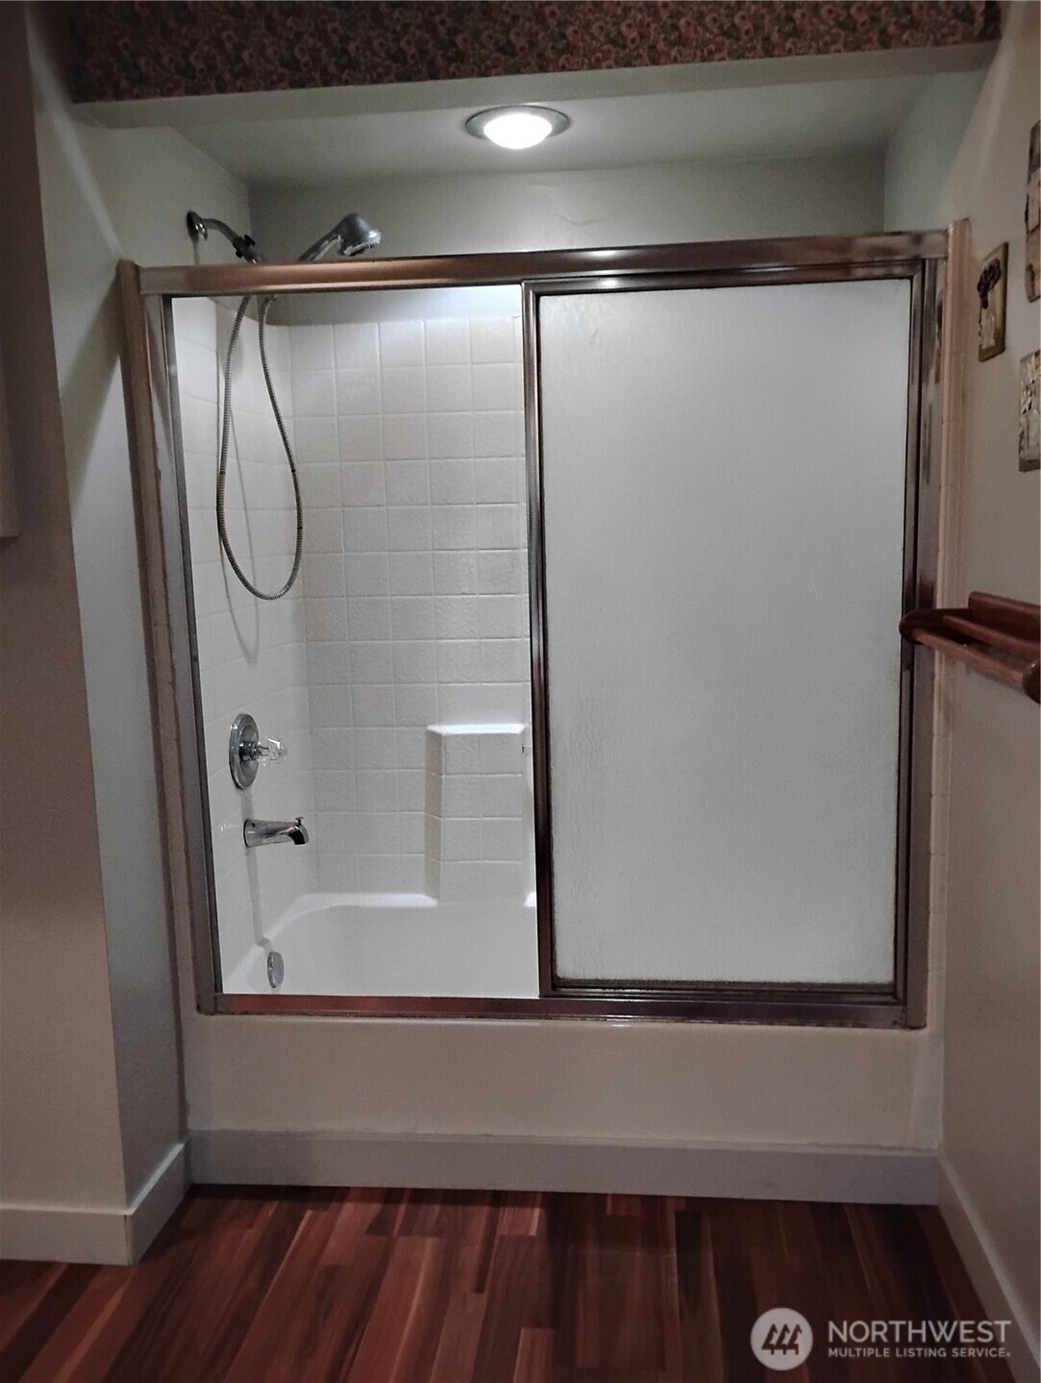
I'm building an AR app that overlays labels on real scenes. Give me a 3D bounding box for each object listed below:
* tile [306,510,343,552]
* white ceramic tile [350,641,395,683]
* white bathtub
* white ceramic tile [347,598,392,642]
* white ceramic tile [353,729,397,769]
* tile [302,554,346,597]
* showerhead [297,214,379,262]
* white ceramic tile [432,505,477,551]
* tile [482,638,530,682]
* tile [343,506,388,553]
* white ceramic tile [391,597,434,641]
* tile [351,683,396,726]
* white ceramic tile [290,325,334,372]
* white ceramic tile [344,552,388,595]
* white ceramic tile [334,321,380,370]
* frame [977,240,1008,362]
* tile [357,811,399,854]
[{"bbox_3d":[-0.502,-0.404,2.830,0.111,0.111,0.010,-1,9,5],"label":"tile"},{"bbox_3d":[-0.380,-0.071,2.873,0.111,0.111,0.010,-1,9,5],"label":"white ceramic tile"},{"bbox_3d":[0.096,0.773,2.614,1.518,0.390,0.740,-1,9,5],"label":"white bathtub"},{"bbox_3d":[-0.381,-0.182,2.831,0.109,0.109,0.010,-1,8,5],"label":"white ceramic tile"},{"bbox_3d":[-0.372,0.150,2.878,0.109,0.109,0.010,-1,8,5],"label":"white ceramic tile"},{"bbox_3d":[-0.495,-0.291,2.823,0.109,0.109,0.010,-1,9,5],"label":"tile"},{"bbox_3d":[-0.402,-0.917,2.382,0.230,0.090,0.080,-41,3,9],"label":"showerhead"},{"bbox_3d":[-0.165,-0.406,2.778,0.109,0.109,0.010,-1,9,5],"label":"white ceramic tile"},{"bbox_3d":[-0.042,-0.077,2.843,0.111,0.111,0.010,-1,9,5],"label":"tile"},{"bbox_3d":[-0.388,-0.403,2.800,0.109,0.109,0.010,-1,8,5],"label":"tile"},{"bbox_3d":[-0.271,-0.185,2.832,0.109,0.109,0.010,-1,9,5],"label":"white ceramic tile"},{"bbox_3d":[-0.376,0.038,2.877,0.109,0.109,0.010,-1,9,5],"label":"tile"},{"bbox_3d":[-0.510,-0.847,2.752,0.109,0.109,0.010,-1,9,5],"label":"white ceramic tile"},{"bbox_3d":[-0.387,-0.294,2.838,0.111,0.111,0.010,-1,9,5],"label":"white ceramic tile"},{"bbox_3d":[-0.399,-0.848,2.742,0.109,0.109,0.010,-1,9,5],"label":"white ceramic tile"},{"bbox_3d":[0.755,-0.618,1.800,0.014,0.160,0.117,-1,8,5],"label":"frame"},{"bbox_3d":[-0.366,0.369,2.914,0.109,0.109,0.010,-1,9,5],"label":"tile"}]

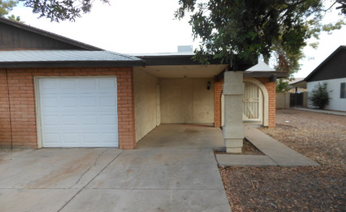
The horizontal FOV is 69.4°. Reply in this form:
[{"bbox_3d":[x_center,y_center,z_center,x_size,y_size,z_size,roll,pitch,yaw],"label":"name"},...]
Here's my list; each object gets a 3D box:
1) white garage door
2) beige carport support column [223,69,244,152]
[{"bbox_3d":[-2.817,0.188,7.539,2.465,2.095,0.120,0,3,5],"label":"white garage door"},{"bbox_3d":[1.652,0.163,6.917,0.510,2.195,0.480,0,3,5],"label":"beige carport support column"}]

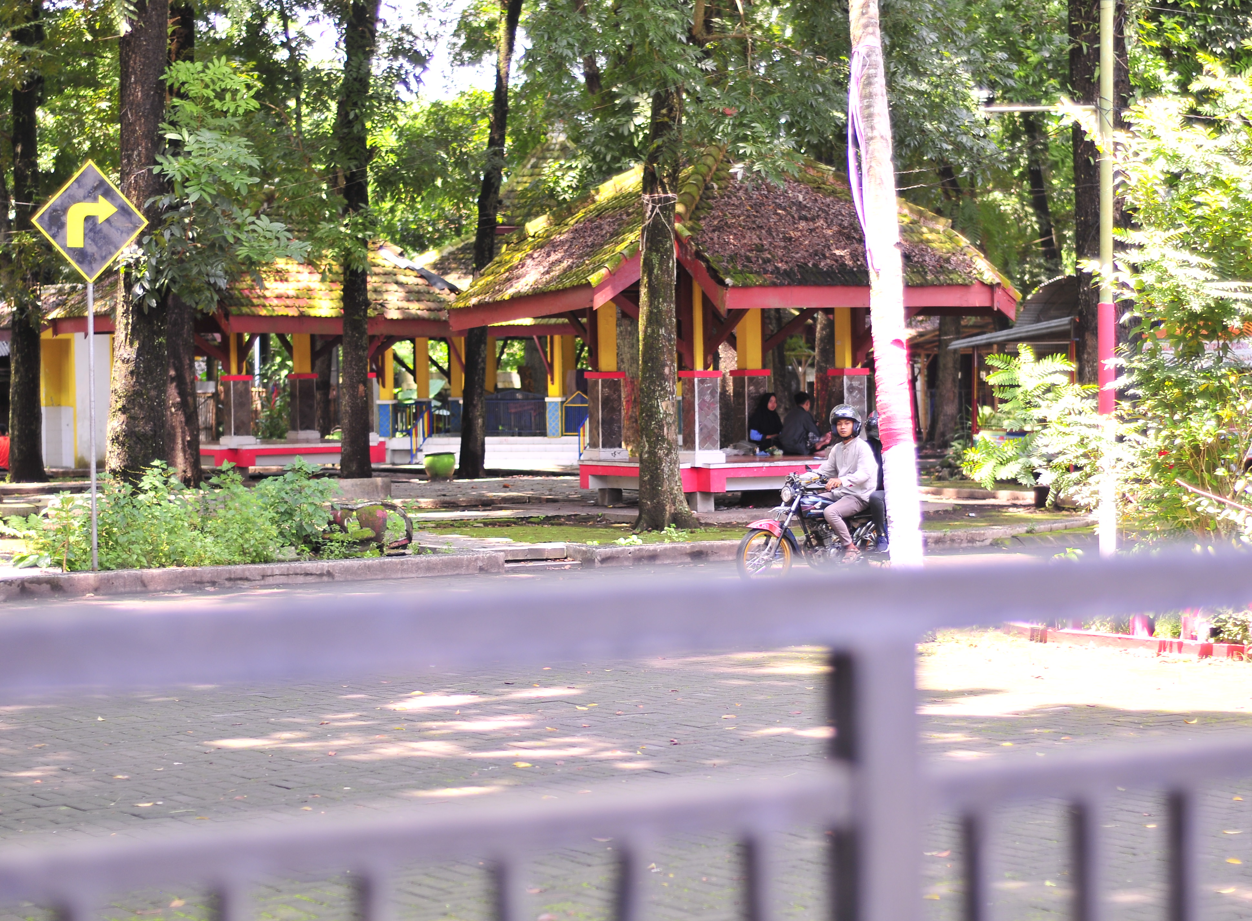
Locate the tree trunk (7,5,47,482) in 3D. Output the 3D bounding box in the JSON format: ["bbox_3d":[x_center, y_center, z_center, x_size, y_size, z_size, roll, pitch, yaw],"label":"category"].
[{"bbox_3d":[-10.580,-3.859,51.000,0.660,8.500,0.660,-1,1,0],"label":"tree trunk"}]

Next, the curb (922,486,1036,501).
[{"bbox_3d":[4.857,0.486,39.800,0.220,0.180,2.700,-2,1,-32],"label":"curb"}]

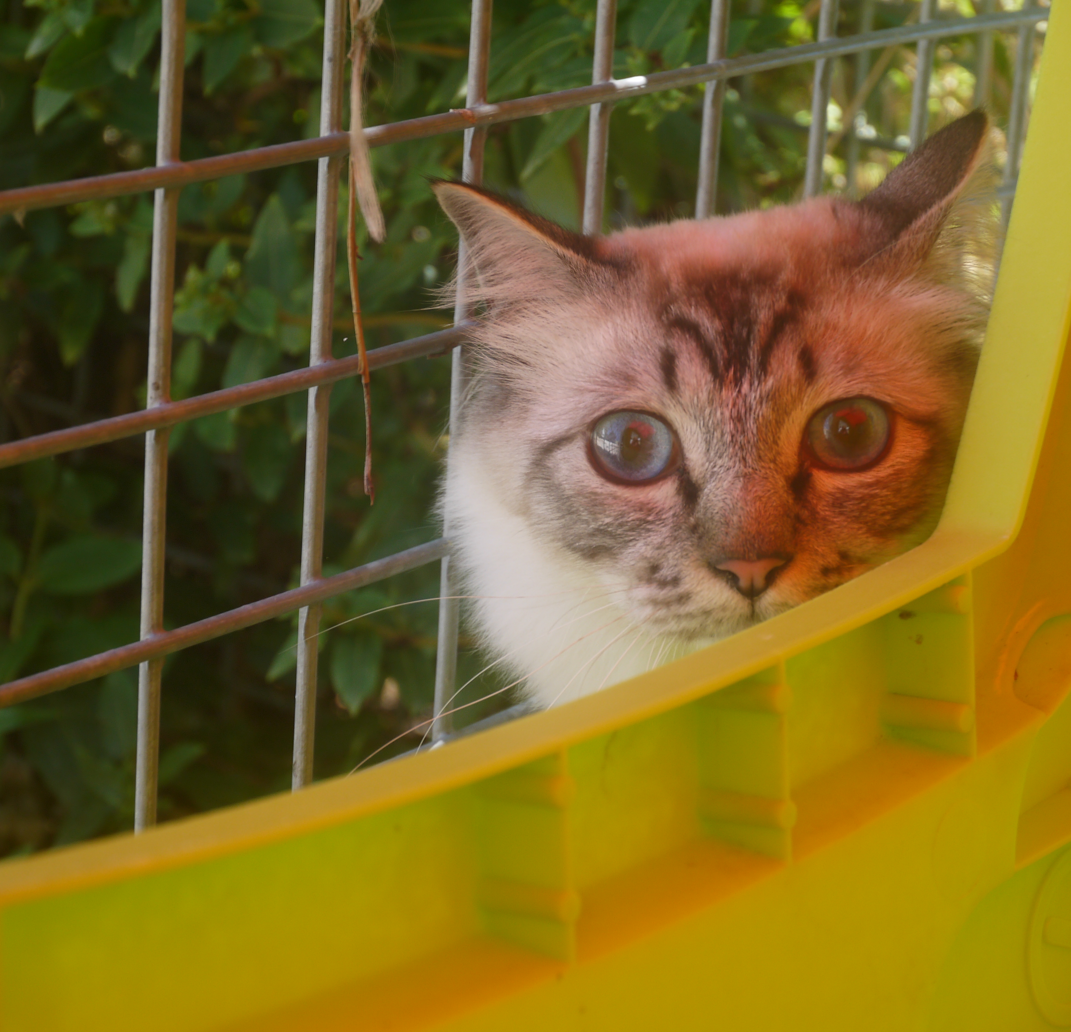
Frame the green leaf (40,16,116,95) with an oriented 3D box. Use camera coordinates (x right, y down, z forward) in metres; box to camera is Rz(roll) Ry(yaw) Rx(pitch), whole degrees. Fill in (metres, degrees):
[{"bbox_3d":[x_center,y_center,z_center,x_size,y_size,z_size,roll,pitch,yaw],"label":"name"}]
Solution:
[{"bbox_3d":[-0.141,-0.143,1.030,0.020,0.007,0.037,27,59,29],"label":"green leaf"}]

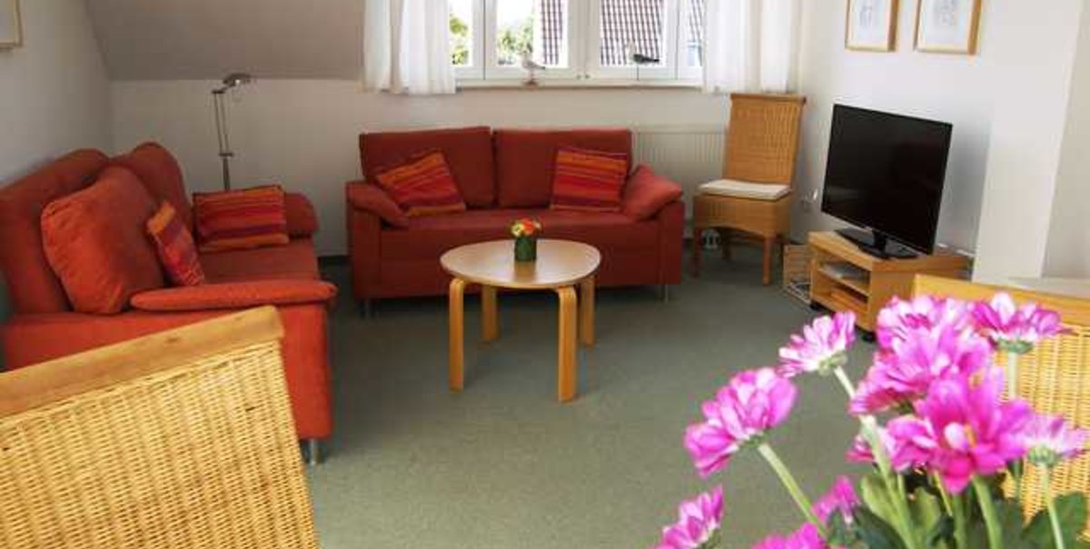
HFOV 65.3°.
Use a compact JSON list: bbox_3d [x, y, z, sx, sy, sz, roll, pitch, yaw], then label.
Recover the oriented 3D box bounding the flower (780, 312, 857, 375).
[{"bbox_3d":[0.212,0.053,0.660,0.061,0.036,0.061,-24,-12,0],"label":"flower"}]

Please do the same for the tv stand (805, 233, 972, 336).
[{"bbox_3d":[1.636,0.040,4.155,0.468,0.383,0.616,-2,14,-9],"label":"tv stand"}]

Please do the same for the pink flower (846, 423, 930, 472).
[{"bbox_3d":[0.246,0.121,0.600,0.068,0.042,0.057,8,18,23],"label":"pink flower"}]

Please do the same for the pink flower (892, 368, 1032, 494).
[{"bbox_3d":[0.265,0.099,0.540,0.086,0.068,0.056,9,18,27],"label":"pink flower"}]

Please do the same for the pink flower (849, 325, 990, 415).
[{"bbox_3d":[0.248,0.065,0.560,0.080,0.046,0.080,-15,12,0],"label":"pink flower"}]

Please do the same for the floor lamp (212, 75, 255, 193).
[{"bbox_3d":[-1.725,-0.520,4.691,0.260,1.170,0.210,2,16,5],"label":"floor lamp"}]

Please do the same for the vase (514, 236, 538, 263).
[{"bbox_3d":[-0.080,-0.099,3.429,0.090,0.100,0.090,-3,16,-11],"label":"vase"}]

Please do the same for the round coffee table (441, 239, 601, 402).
[{"bbox_3d":[-0.100,0.159,3.529,0.691,0.440,0.712,0,14,0],"label":"round coffee table"}]

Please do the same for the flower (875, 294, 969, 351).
[{"bbox_3d":[0.280,0.036,0.630,0.070,0.042,0.062,8,18,24],"label":"flower"}]

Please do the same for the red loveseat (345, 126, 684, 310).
[{"bbox_3d":[-0.190,-0.332,4.667,1.700,0.840,0.920,-3,16,-11],"label":"red loveseat"}]

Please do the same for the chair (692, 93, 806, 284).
[{"bbox_3d":[1.210,-0.527,5.044,0.460,1.020,0.560,9,18,27],"label":"chair"}]

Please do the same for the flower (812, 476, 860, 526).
[{"bbox_3d":[0.219,0.171,0.640,0.038,0.036,0.037,6,17,20],"label":"flower"}]

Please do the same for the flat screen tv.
[{"bbox_3d":[1.569,-0.431,4.000,0.210,0.645,0.920,-3,17,-12],"label":"flat screen tv"}]

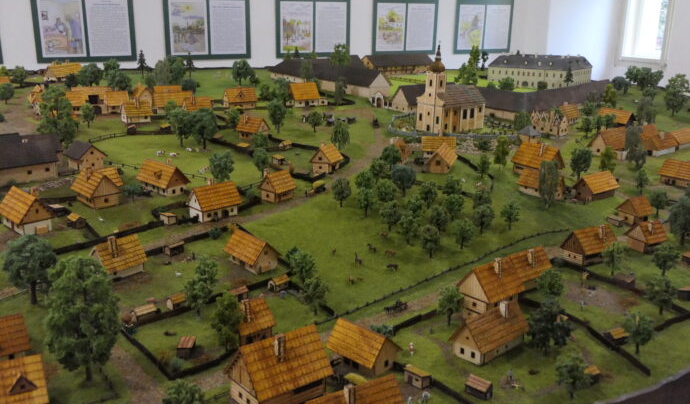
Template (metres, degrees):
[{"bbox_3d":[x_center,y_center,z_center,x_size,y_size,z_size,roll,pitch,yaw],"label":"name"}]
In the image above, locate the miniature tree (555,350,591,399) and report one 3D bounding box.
[{"bbox_3d":[0.326,0.250,0.903,0.050,0.076,0.050,1,19,0],"label":"miniature tree"}]

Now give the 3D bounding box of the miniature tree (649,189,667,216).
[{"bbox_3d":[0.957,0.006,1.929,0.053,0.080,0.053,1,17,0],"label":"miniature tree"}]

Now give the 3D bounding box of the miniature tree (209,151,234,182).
[{"bbox_3d":[-0.454,-0.131,2.330,0.088,0.115,0.088,1,17,0],"label":"miniature tree"}]

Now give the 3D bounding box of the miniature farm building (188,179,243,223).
[{"bbox_3d":[-0.391,-0.015,1.889,0.139,0.119,0.092,-14,23,-40],"label":"miniature farm building"}]

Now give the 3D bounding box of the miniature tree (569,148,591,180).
[{"bbox_3d":[0.870,-0.134,2.315,0.080,0.116,0.076,8,19,20],"label":"miniature tree"}]

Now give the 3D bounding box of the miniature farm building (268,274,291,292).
[{"bbox_3d":[-0.124,0.153,1.193,0.020,0.022,0.036,18,25,40],"label":"miniature farm building"}]

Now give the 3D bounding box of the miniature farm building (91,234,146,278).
[{"bbox_3d":[-0.540,0.118,1.506,0.095,0.089,0.105,-14,23,-39],"label":"miniature farm building"}]

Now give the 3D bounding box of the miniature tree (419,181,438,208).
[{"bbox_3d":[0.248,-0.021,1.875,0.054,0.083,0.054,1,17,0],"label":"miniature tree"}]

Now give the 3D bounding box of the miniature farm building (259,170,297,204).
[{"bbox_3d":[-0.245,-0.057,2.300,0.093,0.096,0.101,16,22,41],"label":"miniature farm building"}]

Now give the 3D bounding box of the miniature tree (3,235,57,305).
[{"bbox_3d":[-0.616,0.134,1.241,0.104,0.147,0.104,1,17,0],"label":"miniature tree"}]

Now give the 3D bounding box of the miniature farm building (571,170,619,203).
[{"bbox_3d":[0.806,-0.053,2.030,0.144,0.071,0.075,-12,22,-35],"label":"miniature farm building"}]

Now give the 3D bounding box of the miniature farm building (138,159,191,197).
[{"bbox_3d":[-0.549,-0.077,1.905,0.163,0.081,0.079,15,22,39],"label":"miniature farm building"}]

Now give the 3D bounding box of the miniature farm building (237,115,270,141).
[{"bbox_3d":[-0.409,-0.332,2.807,0.118,0.089,0.099,10,19,28],"label":"miniature farm building"}]

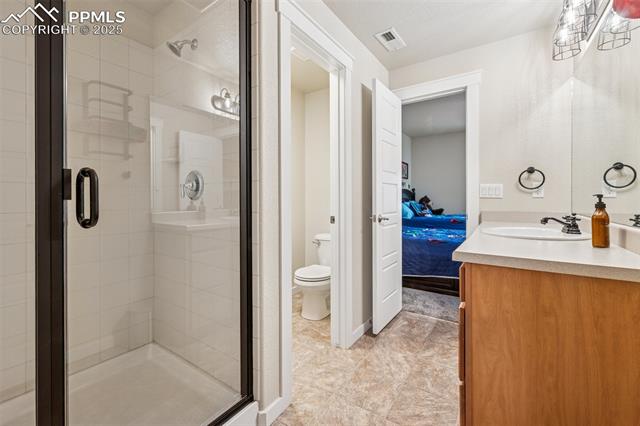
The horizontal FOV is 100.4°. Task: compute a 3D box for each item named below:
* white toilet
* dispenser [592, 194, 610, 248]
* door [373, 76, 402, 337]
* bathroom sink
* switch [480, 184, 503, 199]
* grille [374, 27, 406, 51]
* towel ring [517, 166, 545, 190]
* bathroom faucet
[{"bbox_3d":[0.053,0.586,2.643,0.430,0.725,0.710,1,2,35],"label":"white toilet"},{"bbox_3d":[1.176,0.032,1.121,0.063,0.222,0.053,0,1,10],"label":"dispenser"},{"bbox_3d":[0.619,-0.065,2.384,0.042,2.030,0.620,1,2,35],"label":"door"},{"bbox_3d":[1.198,0.184,1.511,0.450,0.160,0.500,1,2,35],"label":"bathroom sink"},{"bbox_3d":[1.405,-0.177,2.183,0.162,0.116,0.012,1,2,35],"label":"switch"},{"bbox_3d":[0.579,-1.408,2.192,0.152,0.020,0.300,0,1,35],"label":"grille"},{"bbox_3d":[1.600,-0.262,2.013,0.157,0.172,0.065,1,2,35],"label":"towel ring"},{"bbox_3d":[1.304,0.057,1.442,0.170,0.112,0.165,1,2,35],"label":"bathroom faucet"}]

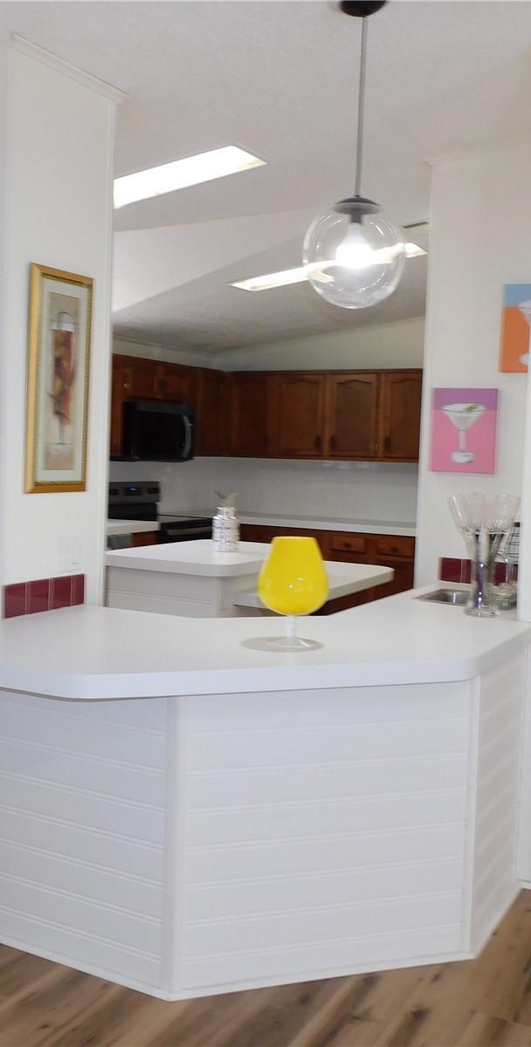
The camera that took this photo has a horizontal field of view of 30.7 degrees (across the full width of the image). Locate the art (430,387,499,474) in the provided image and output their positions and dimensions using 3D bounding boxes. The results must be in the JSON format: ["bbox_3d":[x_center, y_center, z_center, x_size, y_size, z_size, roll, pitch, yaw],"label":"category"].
[{"bbox_3d":[0.829,-0.384,4.045,0.282,0.355,0.022,4,5,29],"label":"art"}]

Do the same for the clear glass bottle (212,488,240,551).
[{"bbox_3d":[-0.205,-0.022,5.172,0.144,0.325,0.144,2,4,0],"label":"clear glass bottle"}]

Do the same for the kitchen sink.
[{"bbox_3d":[0.784,0.357,3.655,0.384,0.162,0.384,4,5,29],"label":"kitchen sink"}]

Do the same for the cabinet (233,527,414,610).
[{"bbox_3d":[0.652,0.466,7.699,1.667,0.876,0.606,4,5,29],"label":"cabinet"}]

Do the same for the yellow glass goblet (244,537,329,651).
[{"bbox_3d":[0.079,0.188,2.684,0.197,0.297,0.197,4,5,29],"label":"yellow glass goblet"}]

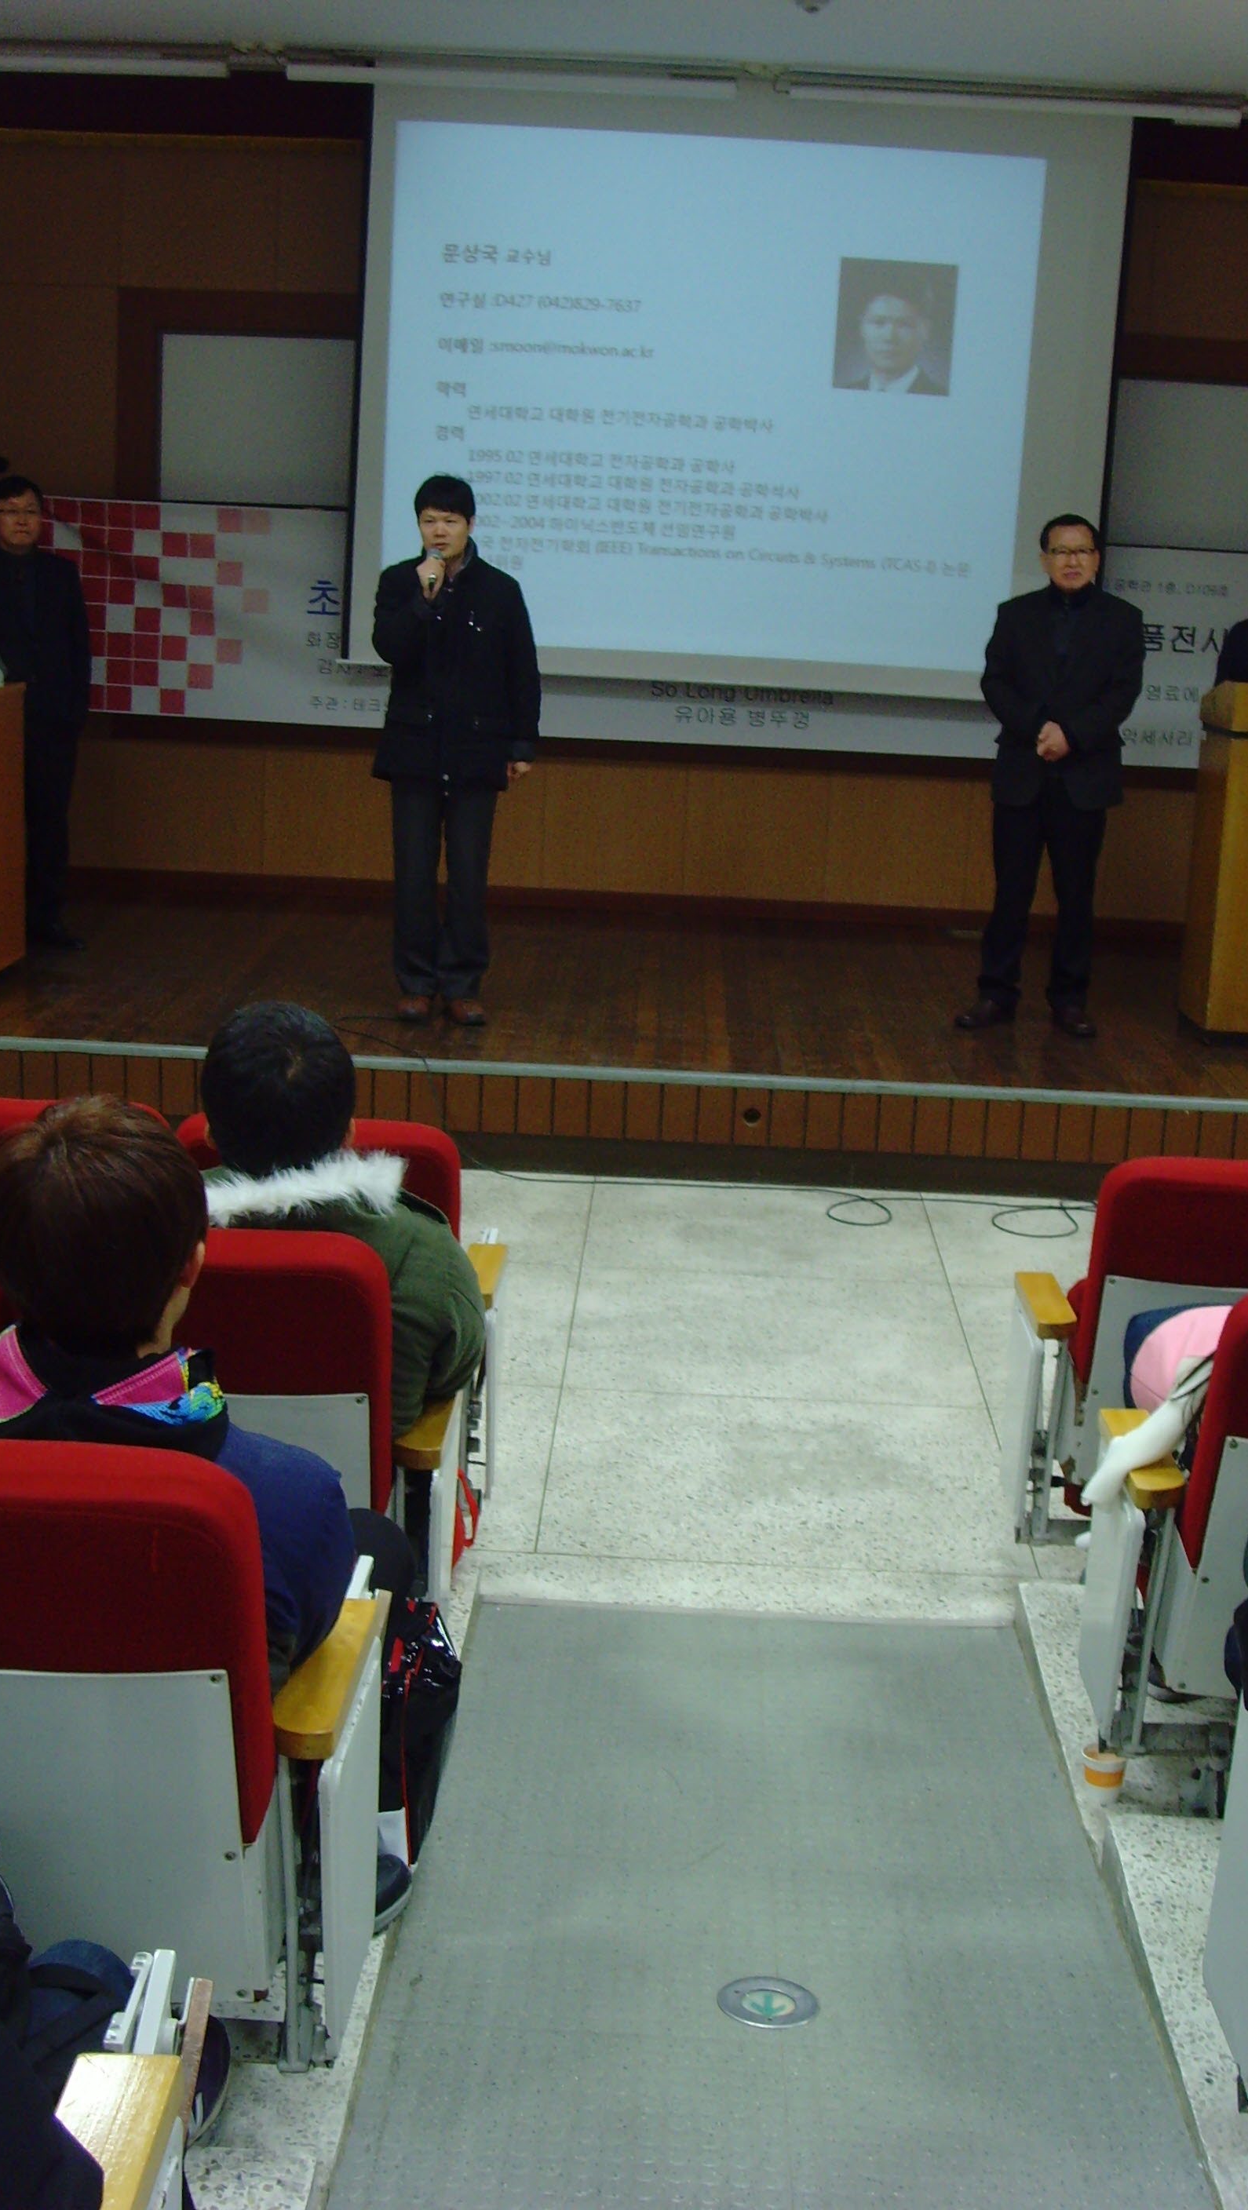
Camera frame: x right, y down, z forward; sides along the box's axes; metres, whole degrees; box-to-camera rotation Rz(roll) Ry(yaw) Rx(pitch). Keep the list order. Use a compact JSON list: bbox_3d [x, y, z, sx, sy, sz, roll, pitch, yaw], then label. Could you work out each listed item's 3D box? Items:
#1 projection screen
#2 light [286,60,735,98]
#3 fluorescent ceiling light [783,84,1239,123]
[{"bbox_3d":[0.430,-2.756,9.564,2.920,2.280,0.060,3,13,1],"label":"projection screen"},{"bbox_3d":[-0.306,-2.794,6.794,1.230,0.060,0.070,3,14,1],"label":"light"},{"bbox_3d":[1.059,-2.741,6.803,1.250,0.080,0.100,3,13,1],"label":"fluorescent ceiling light"}]

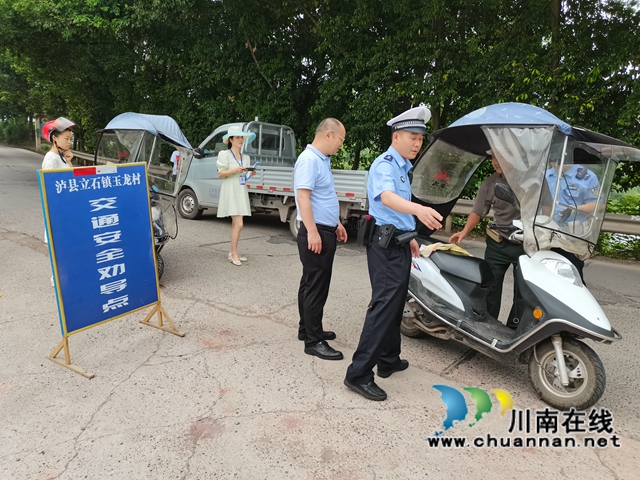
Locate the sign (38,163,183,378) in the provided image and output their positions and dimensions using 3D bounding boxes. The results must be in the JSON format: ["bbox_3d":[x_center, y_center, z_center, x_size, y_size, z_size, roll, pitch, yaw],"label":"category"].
[{"bbox_3d":[-1.599,0.148,3.665,0.576,1.414,0.848,8,15,33],"label":"sign"}]

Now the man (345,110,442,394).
[{"bbox_3d":[0.456,0.072,3.051,0.667,1.778,0.586,4,14,21],"label":"man"}]

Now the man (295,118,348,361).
[{"bbox_3d":[0.020,-0.022,3.608,0.424,1.727,0.525,1,13,7],"label":"man"}]

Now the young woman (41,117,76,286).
[{"bbox_3d":[-2.813,-0.369,5.209,0.455,1.778,0.475,-1,13,-2],"label":"young woman"}]

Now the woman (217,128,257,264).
[{"bbox_3d":[-1.078,-0.560,6.113,0.424,1.707,0.475,10,16,39],"label":"woman"}]

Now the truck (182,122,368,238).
[{"bbox_3d":[-0.684,-1.246,8.747,4.747,1.879,1.667,9,16,37],"label":"truck"}]

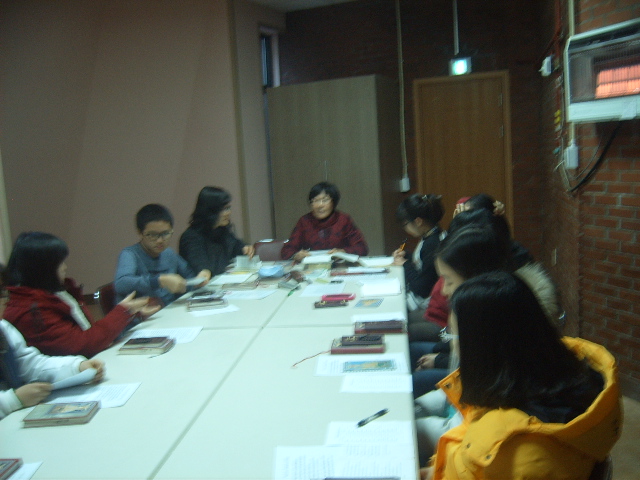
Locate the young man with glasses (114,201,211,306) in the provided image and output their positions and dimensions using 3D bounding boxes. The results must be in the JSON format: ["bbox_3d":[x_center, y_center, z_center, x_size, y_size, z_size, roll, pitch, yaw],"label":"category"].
[{"bbox_3d":[-0.853,0.394,3.643,0.620,1.170,0.490,2,10,35],"label":"young man with glasses"}]

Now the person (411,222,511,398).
[{"bbox_3d":[0.502,0.504,2.355,0.660,1.150,0.500,-2,8,7],"label":"person"}]

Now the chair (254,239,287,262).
[{"bbox_3d":[-0.238,0.437,4.338,0.470,0.820,0.530,-3,8,2],"label":"chair"}]

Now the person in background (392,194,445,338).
[{"bbox_3d":[0.583,0.311,3.691,0.620,1.150,0.480,-3,8,4],"label":"person in background"}]

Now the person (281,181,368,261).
[{"bbox_3d":[0.055,0.229,4.252,0.550,1.220,0.660,-3,8,4],"label":"person"}]

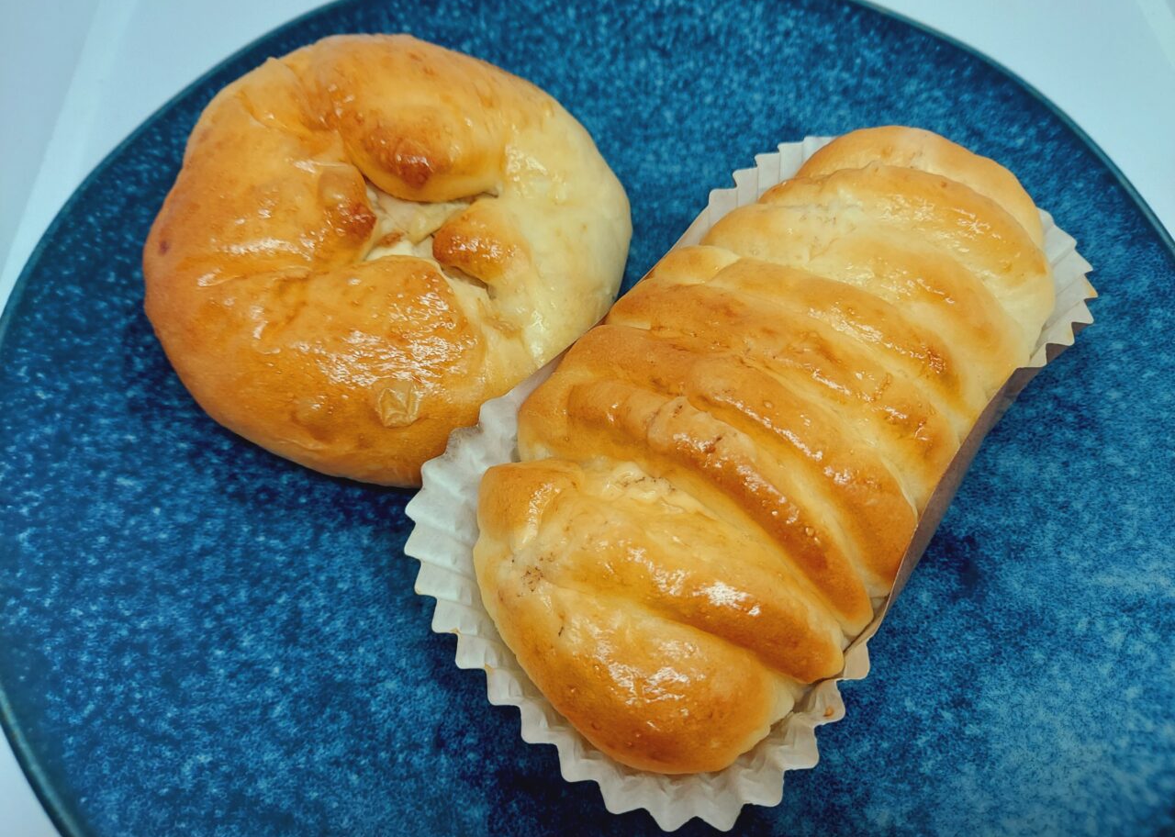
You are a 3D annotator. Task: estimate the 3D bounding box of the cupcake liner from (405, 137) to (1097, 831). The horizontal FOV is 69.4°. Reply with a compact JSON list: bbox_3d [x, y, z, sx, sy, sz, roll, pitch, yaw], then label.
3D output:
[{"bbox_3d":[0.040,0.001,0.183,0.087,0.034,0.165,38,68,18],"label":"cupcake liner"}]

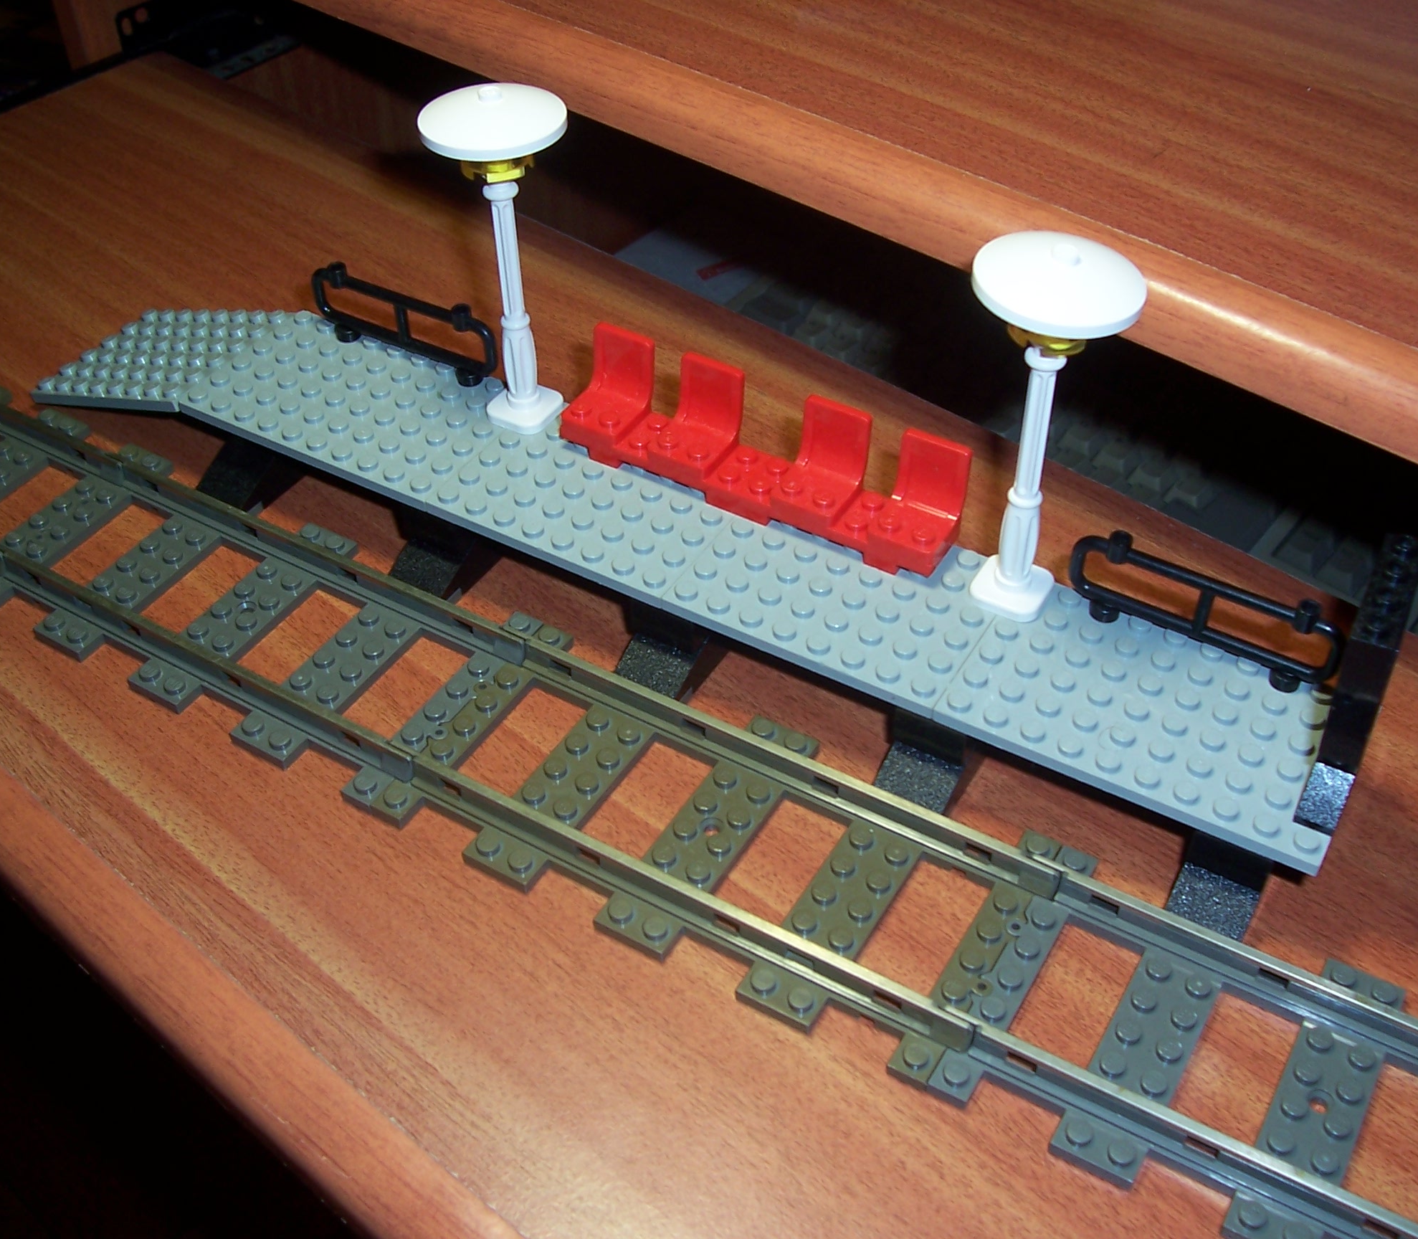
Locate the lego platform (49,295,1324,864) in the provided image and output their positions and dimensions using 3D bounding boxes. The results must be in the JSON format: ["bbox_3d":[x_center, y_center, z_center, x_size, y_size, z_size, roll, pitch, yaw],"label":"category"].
[{"bbox_3d":[-0.026,-0.022,0.384,0.352,0.023,0.048,22,48,22],"label":"lego platform"}]

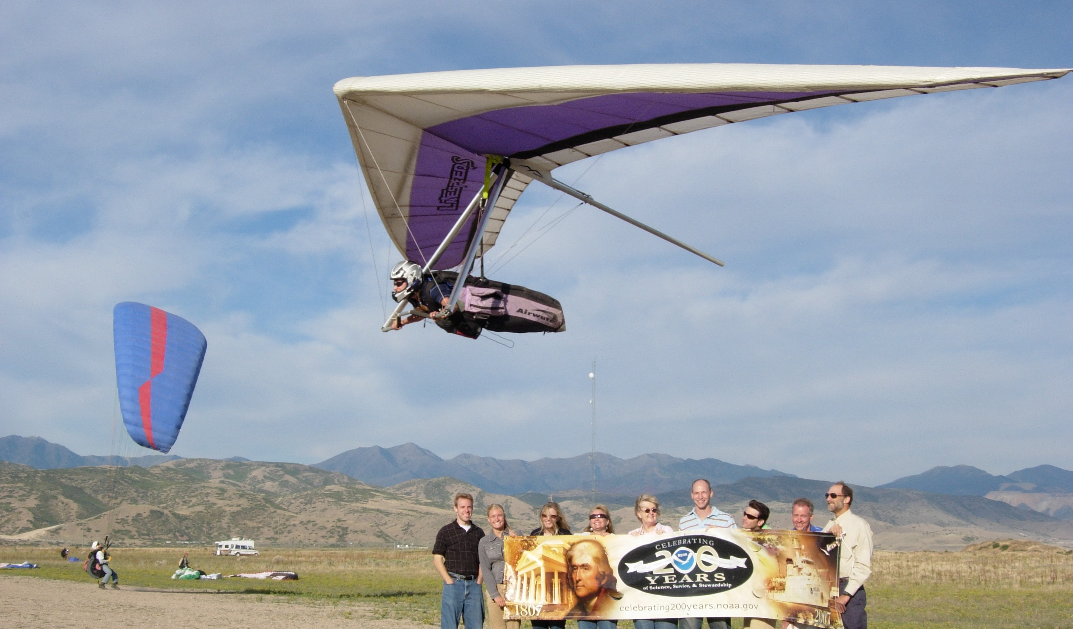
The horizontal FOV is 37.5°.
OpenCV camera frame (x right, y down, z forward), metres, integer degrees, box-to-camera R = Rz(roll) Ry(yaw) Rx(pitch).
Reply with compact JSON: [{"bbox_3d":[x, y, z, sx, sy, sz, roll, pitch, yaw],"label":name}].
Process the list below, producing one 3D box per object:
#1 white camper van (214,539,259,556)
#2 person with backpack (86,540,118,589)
[{"bbox_3d":[-49.358,38.356,260.000,7.300,2.920,2.400,1,-8,-7],"label":"white camper van"},{"bbox_3d":[-14.009,8.086,51.000,1.020,1.570,0.650,1,-8,-8],"label":"person with backpack"}]

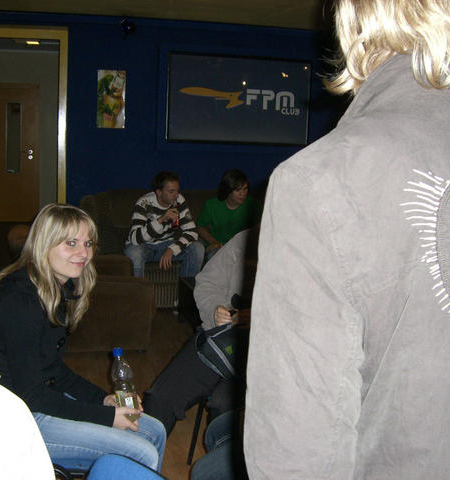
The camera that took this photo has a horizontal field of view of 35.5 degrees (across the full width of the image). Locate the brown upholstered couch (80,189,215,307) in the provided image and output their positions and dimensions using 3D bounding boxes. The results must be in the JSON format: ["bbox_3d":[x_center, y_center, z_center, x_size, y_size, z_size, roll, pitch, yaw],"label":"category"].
[{"bbox_3d":[-0.279,0.047,6.088,1.950,0.880,0.950,0,9,-13],"label":"brown upholstered couch"}]

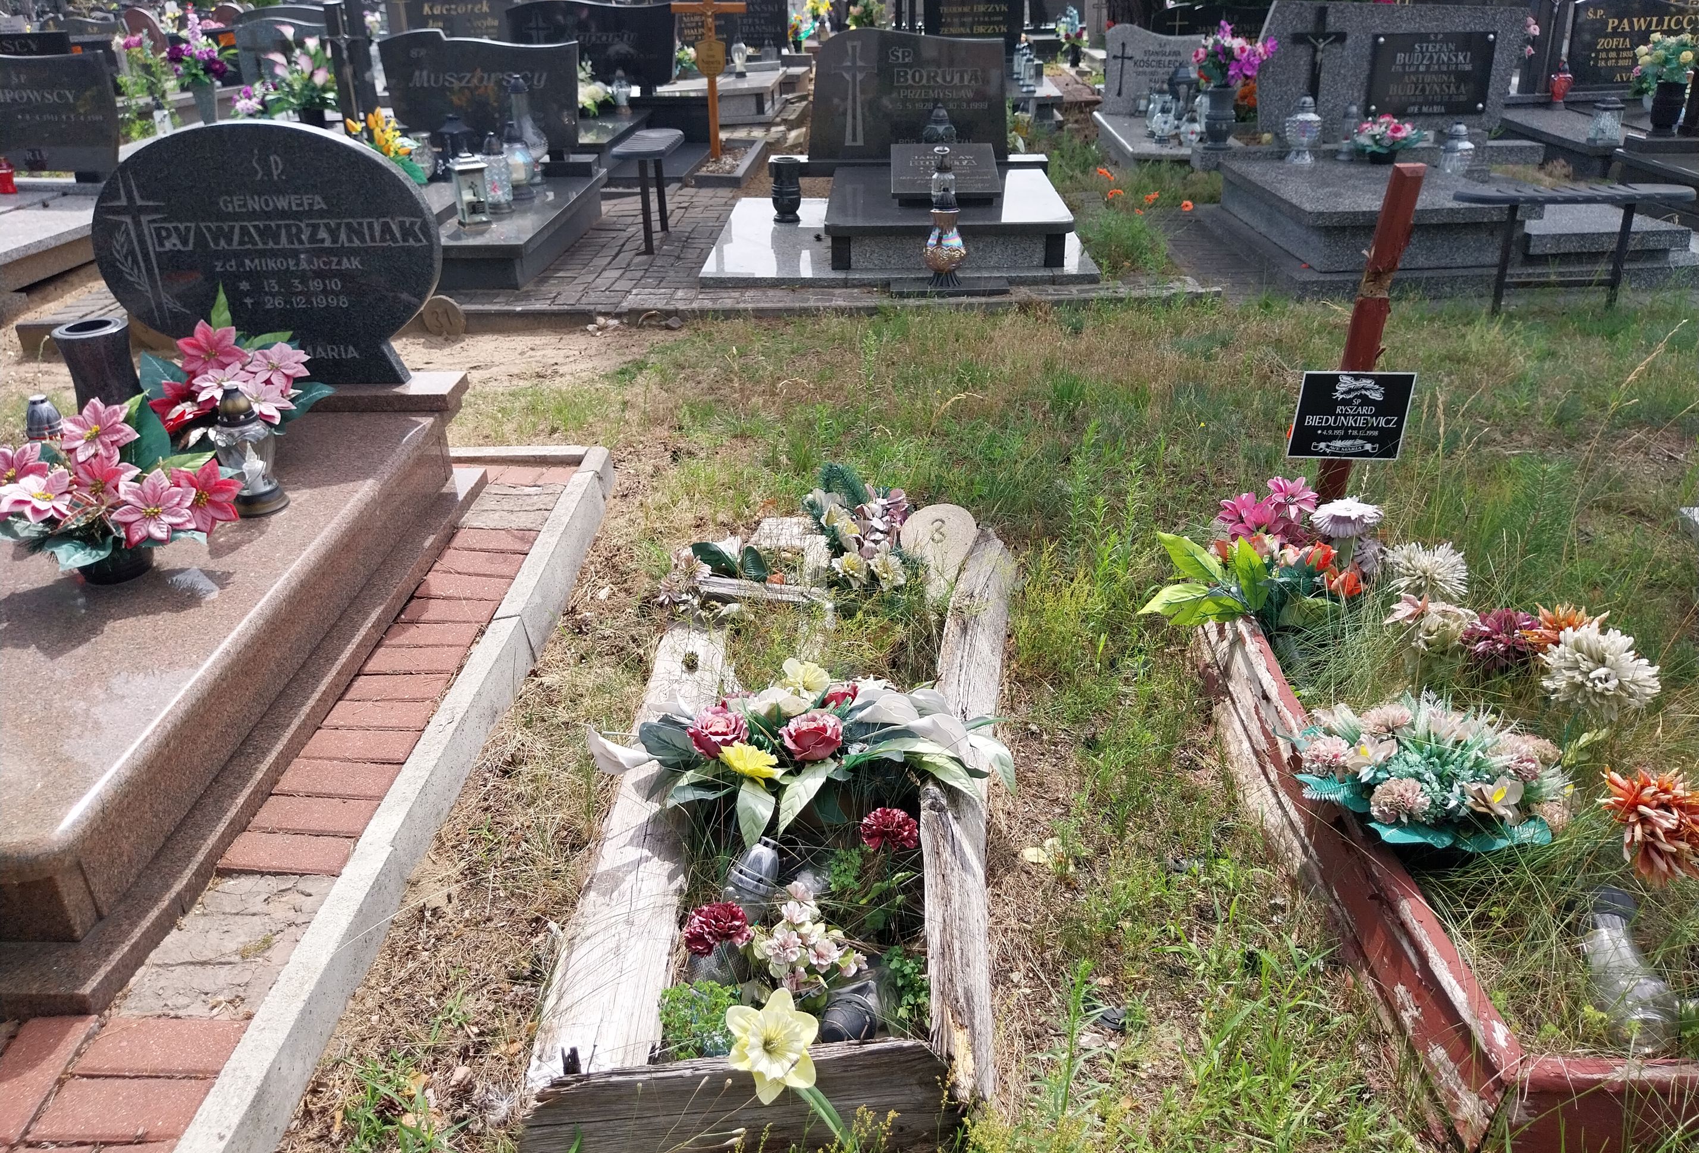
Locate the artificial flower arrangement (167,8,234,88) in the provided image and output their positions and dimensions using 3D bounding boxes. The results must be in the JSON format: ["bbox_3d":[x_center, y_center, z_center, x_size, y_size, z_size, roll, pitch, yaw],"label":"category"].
[{"bbox_3d":[-4.120,-3.357,8.100,0.400,0.460,0.360,0,27,2],"label":"artificial flower arrangement"}]

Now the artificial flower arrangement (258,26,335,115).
[{"bbox_3d":[-3.462,-3.179,8.000,0.450,0.530,0.380,0,27,2],"label":"artificial flower arrangement"}]

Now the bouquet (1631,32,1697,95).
[{"bbox_3d":[3.967,-2.499,6.217,0.310,0.290,0.280,-1,27,0],"label":"bouquet"}]

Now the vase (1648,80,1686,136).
[{"bbox_3d":[4.513,-2.578,7.038,0.180,0.280,0.180,-1,26,1],"label":"vase"}]

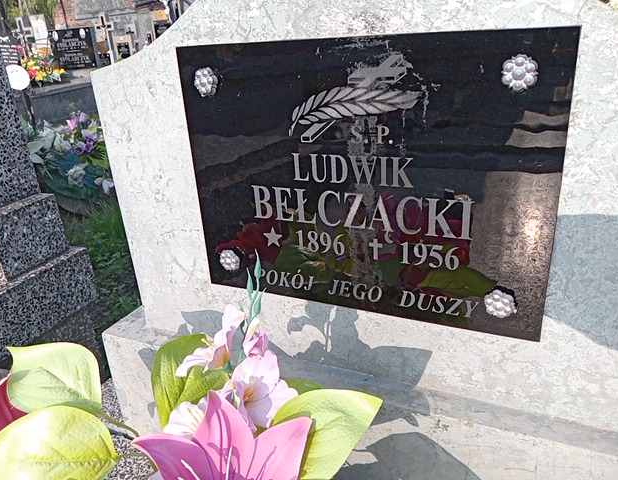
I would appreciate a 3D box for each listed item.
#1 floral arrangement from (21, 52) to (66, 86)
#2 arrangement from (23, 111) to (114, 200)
[{"bbox_3d":[-3.128,-2.009,6.100,0.450,0.360,0.380,-14,24,-23],"label":"floral arrangement"},{"bbox_3d":[-1.267,-0.444,2.750,0.470,0.380,0.400,-14,24,-22],"label":"arrangement"}]

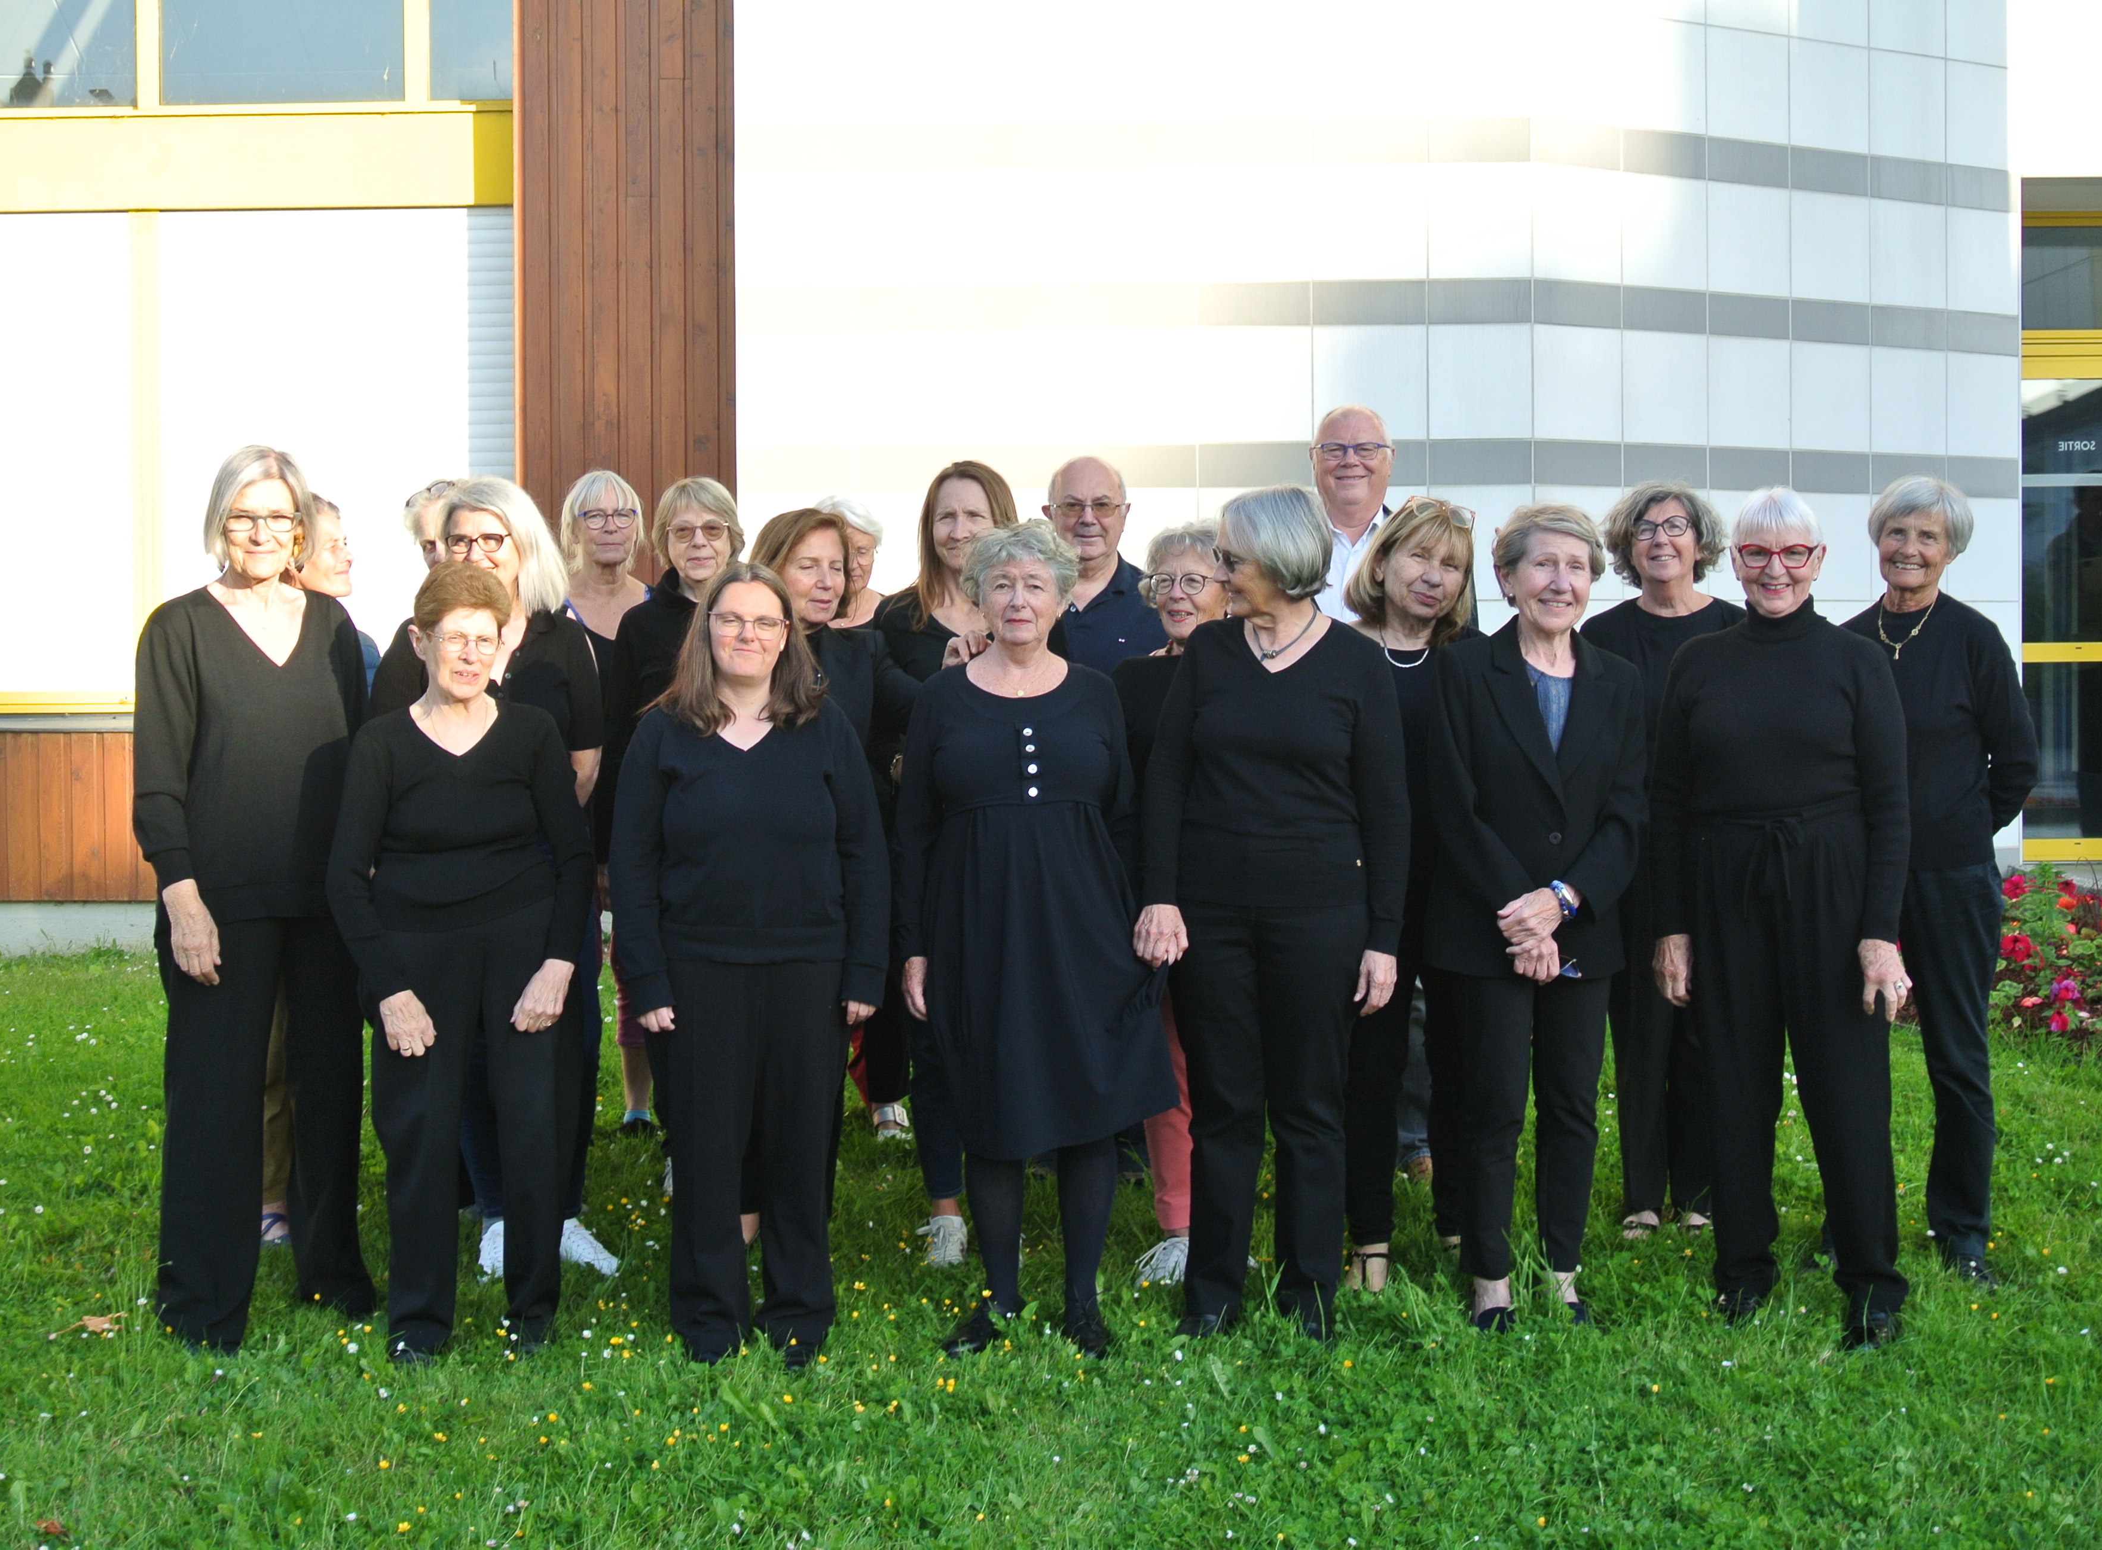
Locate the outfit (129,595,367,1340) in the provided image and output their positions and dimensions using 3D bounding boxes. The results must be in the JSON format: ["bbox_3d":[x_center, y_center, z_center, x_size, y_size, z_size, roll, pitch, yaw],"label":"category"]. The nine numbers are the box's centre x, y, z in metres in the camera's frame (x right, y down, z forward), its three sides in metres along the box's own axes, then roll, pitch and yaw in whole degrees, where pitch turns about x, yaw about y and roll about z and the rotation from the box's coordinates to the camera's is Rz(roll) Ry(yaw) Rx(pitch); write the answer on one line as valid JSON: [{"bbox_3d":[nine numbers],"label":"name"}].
[{"bbox_3d":[-1.510,0.370,5.120,0.460,1.445,0.330,-1,2,-14],"label":"outfit"}]

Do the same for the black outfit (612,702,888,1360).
[{"bbox_3d":[-0.563,0.480,5.070,0.510,1.231,0.320,0,2,-3],"label":"black outfit"}]

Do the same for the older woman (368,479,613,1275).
[{"bbox_3d":[-1.161,0.216,5.580,0.500,1.657,0.340,-1,2,-14],"label":"older woman"}]

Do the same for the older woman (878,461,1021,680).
[{"bbox_3d":[-0.192,0.175,5.800,0.460,1.699,0.320,0,2,-1],"label":"older woman"}]

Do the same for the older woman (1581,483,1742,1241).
[{"bbox_3d":[1.321,0.194,5.800,0.450,1.637,0.310,0,2,9],"label":"older woman"}]

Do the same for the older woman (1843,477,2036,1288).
[{"bbox_3d":[1.863,0.202,5.750,0.470,1.672,0.330,0,2,21],"label":"older woman"}]

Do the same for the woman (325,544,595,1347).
[{"bbox_3d":[-1.109,0.353,5.080,0.490,1.510,0.380,-1,2,-6],"label":"woman"}]

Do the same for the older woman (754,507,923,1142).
[{"bbox_3d":[-0.448,0.225,5.600,0.560,1.590,0.440,-1,3,-11],"label":"older woman"}]

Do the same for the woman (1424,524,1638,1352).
[{"bbox_3d":[0.954,0.267,5.330,0.440,1.597,0.340,0,2,-3],"label":"woman"}]

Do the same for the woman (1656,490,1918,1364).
[{"bbox_3d":[1.420,0.258,5.250,0.500,1.632,0.350,0,2,12],"label":"woman"}]

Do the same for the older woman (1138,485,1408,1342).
[{"bbox_3d":[0.434,0.256,5.250,0.520,1.636,0.330,0,2,3],"label":"older woman"}]

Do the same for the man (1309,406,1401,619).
[{"bbox_3d":[0.725,0.076,6.280,0.550,1.860,0.340,0,2,6],"label":"man"}]

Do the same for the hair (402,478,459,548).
[{"bbox_3d":[-1.384,-0.584,6.150,0.190,0.200,0.210,-1,2,-6],"label":"hair"}]

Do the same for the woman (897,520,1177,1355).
[{"bbox_3d":[-0.026,0.310,5.150,0.520,1.600,0.380,-1,2,0],"label":"woman"}]

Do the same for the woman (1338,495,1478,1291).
[{"bbox_3d":[0.763,0.222,5.720,0.440,1.629,0.310,0,2,7],"label":"woman"}]

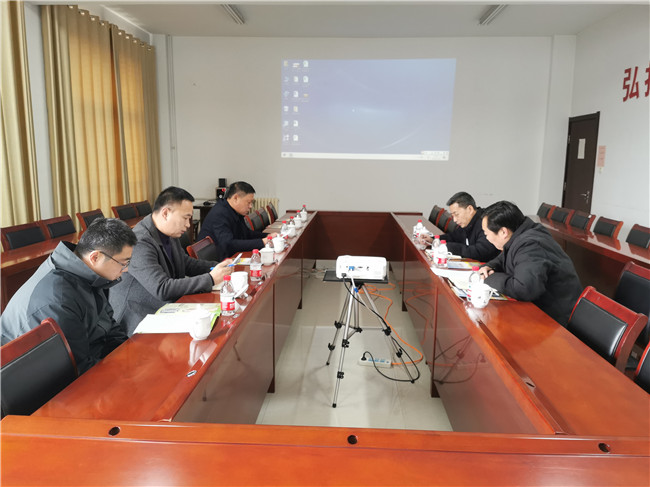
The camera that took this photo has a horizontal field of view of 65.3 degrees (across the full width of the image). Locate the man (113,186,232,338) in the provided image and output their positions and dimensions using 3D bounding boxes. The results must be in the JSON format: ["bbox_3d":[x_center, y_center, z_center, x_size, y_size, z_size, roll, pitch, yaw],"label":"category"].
[{"bbox_3d":[-0.802,0.357,2.619,0.700,1.290,0.540,2,9,8],"label":"man"}]

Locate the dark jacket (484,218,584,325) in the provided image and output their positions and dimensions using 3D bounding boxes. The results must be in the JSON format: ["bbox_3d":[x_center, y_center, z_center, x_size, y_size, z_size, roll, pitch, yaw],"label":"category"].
[{"bbox_3d":[1.110,0.200,2.746,0.570,0.700,0.560,1,9,3],"label":"dark jacket"}]

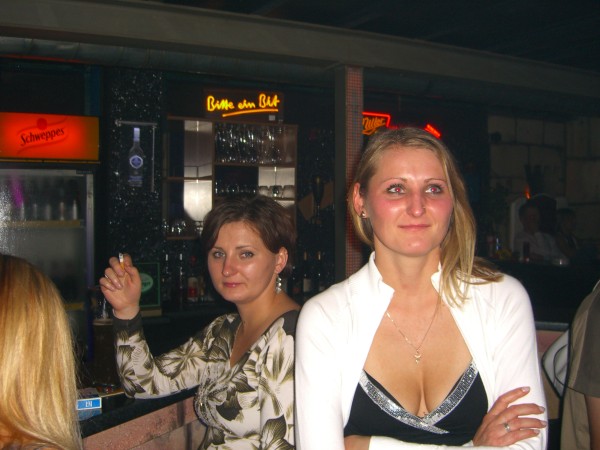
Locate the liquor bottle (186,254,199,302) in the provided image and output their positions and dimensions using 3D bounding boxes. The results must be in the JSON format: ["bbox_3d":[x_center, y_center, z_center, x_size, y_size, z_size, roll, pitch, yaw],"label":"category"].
[{"bbox_3d":[-0.640,0.320,3.920,0.071,0.278,0.071,0,0,-22],"label":"liquor bottle"}]

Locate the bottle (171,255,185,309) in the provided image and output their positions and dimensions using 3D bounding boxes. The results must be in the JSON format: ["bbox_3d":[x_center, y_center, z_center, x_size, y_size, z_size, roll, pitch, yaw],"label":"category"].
[{"bbox_3d":[-0.707,0.323,3.800,0.076,0.310,0.076,0,0,-22],"label":"bottle"}]

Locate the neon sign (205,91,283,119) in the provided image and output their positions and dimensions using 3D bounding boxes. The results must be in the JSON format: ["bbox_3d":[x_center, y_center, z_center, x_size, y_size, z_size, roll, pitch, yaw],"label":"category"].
[{"bbox_3d":[-0.353,-0.752,4.120,0.500,0.170,0.050,0,0,-22],"label":"neon sign"}]

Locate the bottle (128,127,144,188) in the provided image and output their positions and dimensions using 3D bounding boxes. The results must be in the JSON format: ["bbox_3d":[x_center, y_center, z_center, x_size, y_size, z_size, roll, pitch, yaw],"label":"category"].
[{"bbox_3d":[-0.938,-0.386,3.780,0.082,0.342,0.080,0,0,-22],"label":"bottle"}]

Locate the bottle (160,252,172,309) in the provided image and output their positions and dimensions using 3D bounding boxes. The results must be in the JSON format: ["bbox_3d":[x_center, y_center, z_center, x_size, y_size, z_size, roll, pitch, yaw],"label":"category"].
[{"bbox_3d":[-0.770,0.323,3.800,0.074,0.310,0.074,0,0,-22],"label":"bottle"}]

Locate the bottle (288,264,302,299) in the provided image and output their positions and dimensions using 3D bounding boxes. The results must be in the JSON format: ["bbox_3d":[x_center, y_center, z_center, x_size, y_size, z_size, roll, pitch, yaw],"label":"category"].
[{"bbox_3d":[-0.028,0.347,4.080,0.078,0.240,0.078,0,0,-22],"label":"bottle"}]

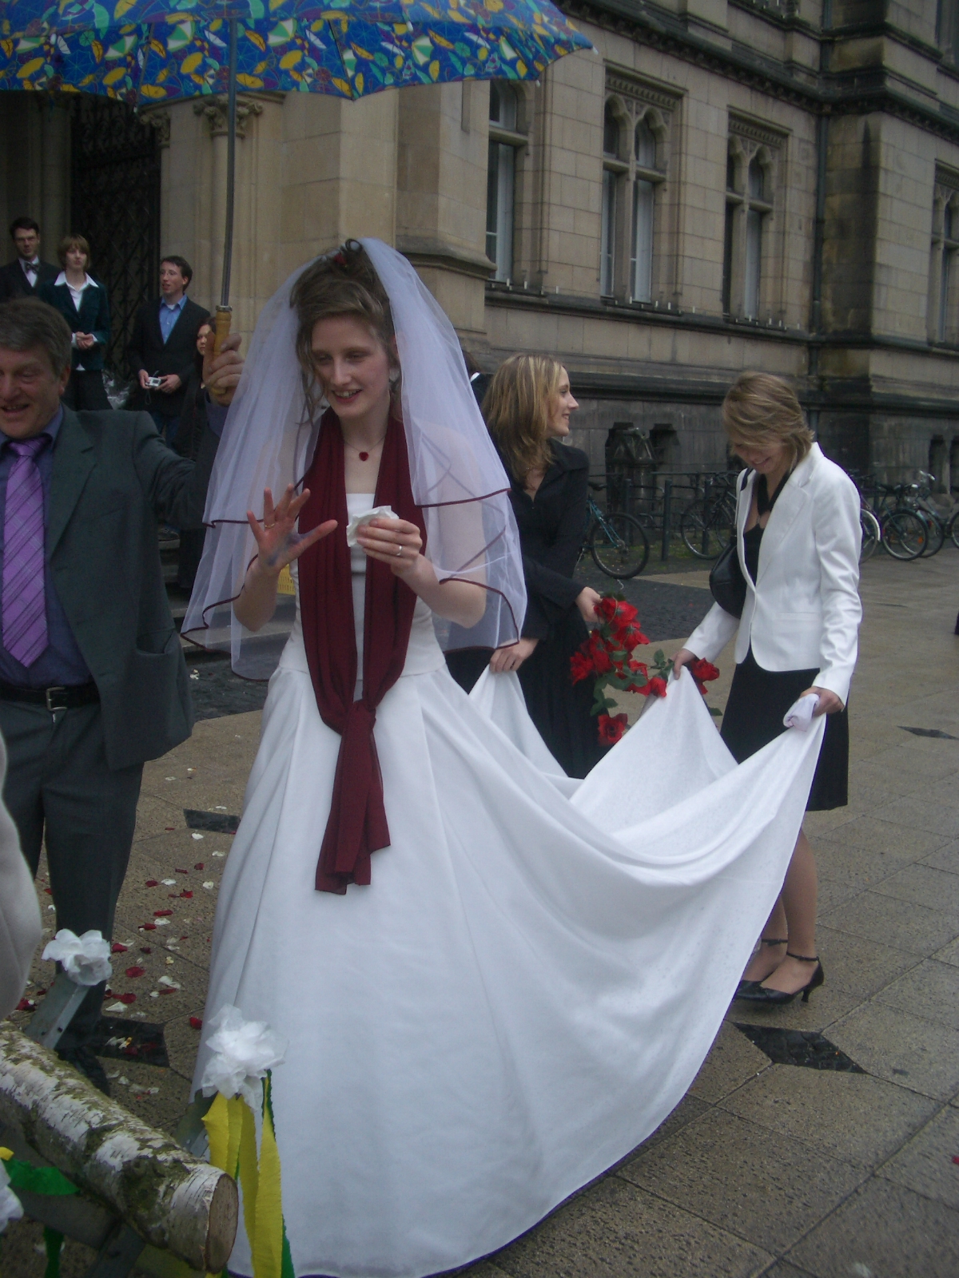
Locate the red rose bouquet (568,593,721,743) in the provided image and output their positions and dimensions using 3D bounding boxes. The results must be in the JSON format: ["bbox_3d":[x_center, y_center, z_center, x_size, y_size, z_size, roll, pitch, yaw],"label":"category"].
[{"bbox_3d":[0.448,0.082,3.480,0.400,0.400,0.260,0,9,-6],"label":"red rose bouquet"}]

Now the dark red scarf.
[{"bbox_3d":[-0.208,0.022,2.280,0.230,0.860,0.250,2,9,4],"label":"dark red scarf"}]

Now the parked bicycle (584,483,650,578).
[{"bbox_3d":[1.070,-1.203,13.800,1.720,1.030,0.580,9,12,39],"label":"parked bicycle"}]

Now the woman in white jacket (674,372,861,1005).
[{"bbox_3d":[0.750,0.153,3.390,0.440,1.650,0.430,-5,11,-31],"label":"woman in white jacket"}]

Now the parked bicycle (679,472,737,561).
[{"bbox_3d":[3.090,-1.369,14.950,1.750,1.060,0.570,9,12,39],"label":"parked bicycle"}]

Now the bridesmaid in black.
[{"bbox_3d":[0.140,0.050,3.720,0.470,1.710,0.390,-2,10,-19],"label":"bridesmaid in black"}]

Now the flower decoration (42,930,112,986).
[{"bbox_3d":[-0.593,0.469,1.900,0.100,0.075,0.090,-2,10,-16],"label":"flower decoration"}]

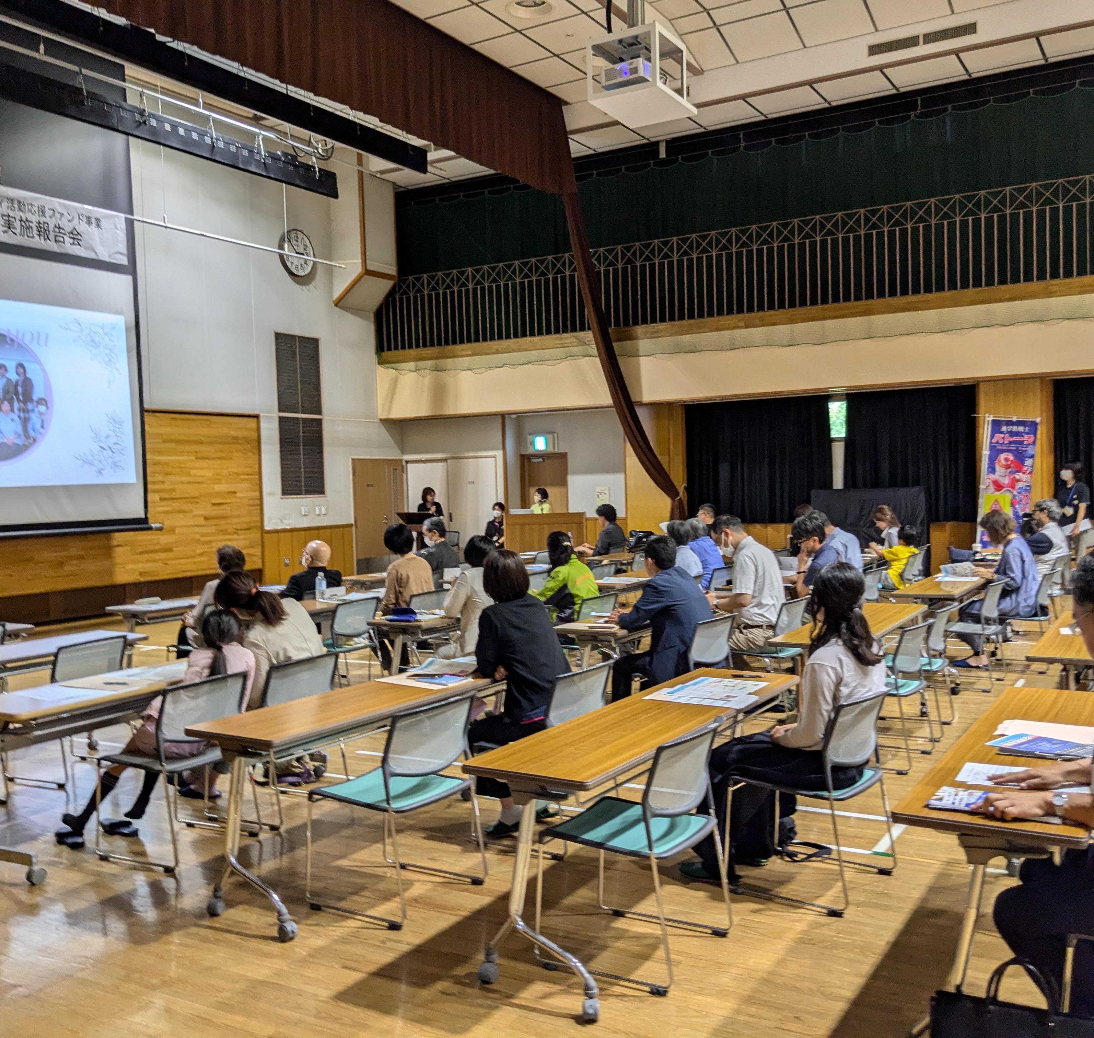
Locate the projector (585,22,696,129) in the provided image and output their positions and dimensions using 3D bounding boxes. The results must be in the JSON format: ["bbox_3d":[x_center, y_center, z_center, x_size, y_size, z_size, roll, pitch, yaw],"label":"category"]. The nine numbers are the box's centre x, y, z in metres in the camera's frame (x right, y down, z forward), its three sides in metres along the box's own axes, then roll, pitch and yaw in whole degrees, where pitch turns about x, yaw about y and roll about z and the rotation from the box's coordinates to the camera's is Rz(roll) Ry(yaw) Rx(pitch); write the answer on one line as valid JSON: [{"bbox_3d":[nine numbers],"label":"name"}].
[{"bbox_3d":[0.673,-3.131,7.646,0.530,0.440,0.640,0,2,31],"label":"projector"}]

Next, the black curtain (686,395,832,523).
[{"bbox_3d":[3.171,-0.878,16.382,2.296,1.868,0.150,0,2,30],"label":"black curtain"}]

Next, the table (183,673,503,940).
[{"bbox_3d":[-0.618,1.067,4.550,0.460,0.700,1.800,0,2,33],"label":"table"}]

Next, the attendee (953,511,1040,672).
[{"bbox_3d":[3.503,0.546,8.364,0.640,1.240,0.500,0,3,32],"label":"attendee"}]

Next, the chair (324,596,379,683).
[{"bbox_3d":[-1.536,0.944,7.864,0.530,0.755,0.500,0,2,31],"label":"chair"}]

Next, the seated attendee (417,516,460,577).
[{"bbox_3d":[-1.044,0.585,10.160,0.700,1.240,0.500,0,3,32],"label":"seated attendee"}]

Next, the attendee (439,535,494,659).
[{"bbox_3d":[-0.496,0.720,6.641,0.700,1.240,0.500,0,2,31],"label":"attendee"}]

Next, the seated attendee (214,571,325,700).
[{"bbox_3d":[-1.497,0.831,5.269,0.820,1.170,0.520,0,2,32],"label":"seated attendee"}]

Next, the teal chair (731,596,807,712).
[{"bbox_3d":[1.433,0.892,7.204,0.530,0.755,0.500,0,2,28],"label":"teal chair"}]

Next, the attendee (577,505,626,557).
[{"bbox_3d":[0.637,0.443,12.644,0.720,1.250,0.500,0,3,32],"label":"attendee"}]

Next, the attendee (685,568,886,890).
[{"bbox_3d":[0.891,0.774,4.137,0.770,1.230,0.480,0,2,32],"label":"attendee"}]

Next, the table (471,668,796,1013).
[{"bbox_3d":[0.417,1.060,3.961,0.460,0.700,1.800,0,2,32],"label":"table"}]

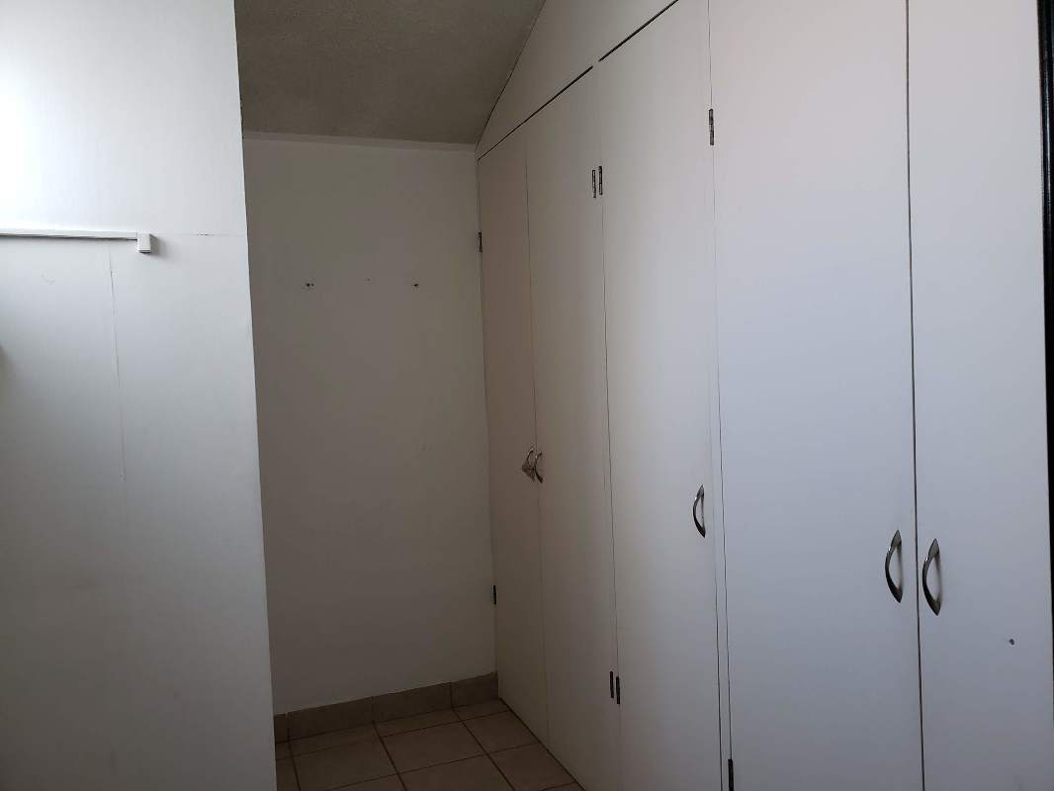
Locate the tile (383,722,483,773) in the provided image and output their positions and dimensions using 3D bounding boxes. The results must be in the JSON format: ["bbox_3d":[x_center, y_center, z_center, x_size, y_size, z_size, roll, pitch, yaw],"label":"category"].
[{"bbox_3d":[-0.363,1.335,3.011,0.326,0.012,0.326,-3,2,-22],"label":"tile"}]

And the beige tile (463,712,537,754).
[{"bbox_3d":[-0.114,1.324,3.113,0.205,0.012,0.326,-3,2,-22],"label":"beige tile"}]

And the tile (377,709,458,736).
[{"bbox_3d":[-0.450,1.333,3.224,0.326,0.012,0.125,-3,2,-22],"label":"tile"}]

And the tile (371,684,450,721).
[{"bbox_3d":[-0.478,1.273,3.288,0.326,0.108,0.012,-3,2,-22],"label":"tile"}]

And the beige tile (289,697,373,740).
[{"bbox_3d":[-0.784,1.287,3.164,0.326,0.108,0.012,-3,2,-22],"label":"beige tile"}]

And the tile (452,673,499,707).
[{"bbox_3d":[-0.229,1.261,3.389,0.205,0.108,0.012,-3,2,-22],"label":"tile"}]

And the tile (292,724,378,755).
[{"bbox_3d":[-0.755,1.347,3.100,0.326,0.012,0.125,-3,2,-22],"label":"tile"}]

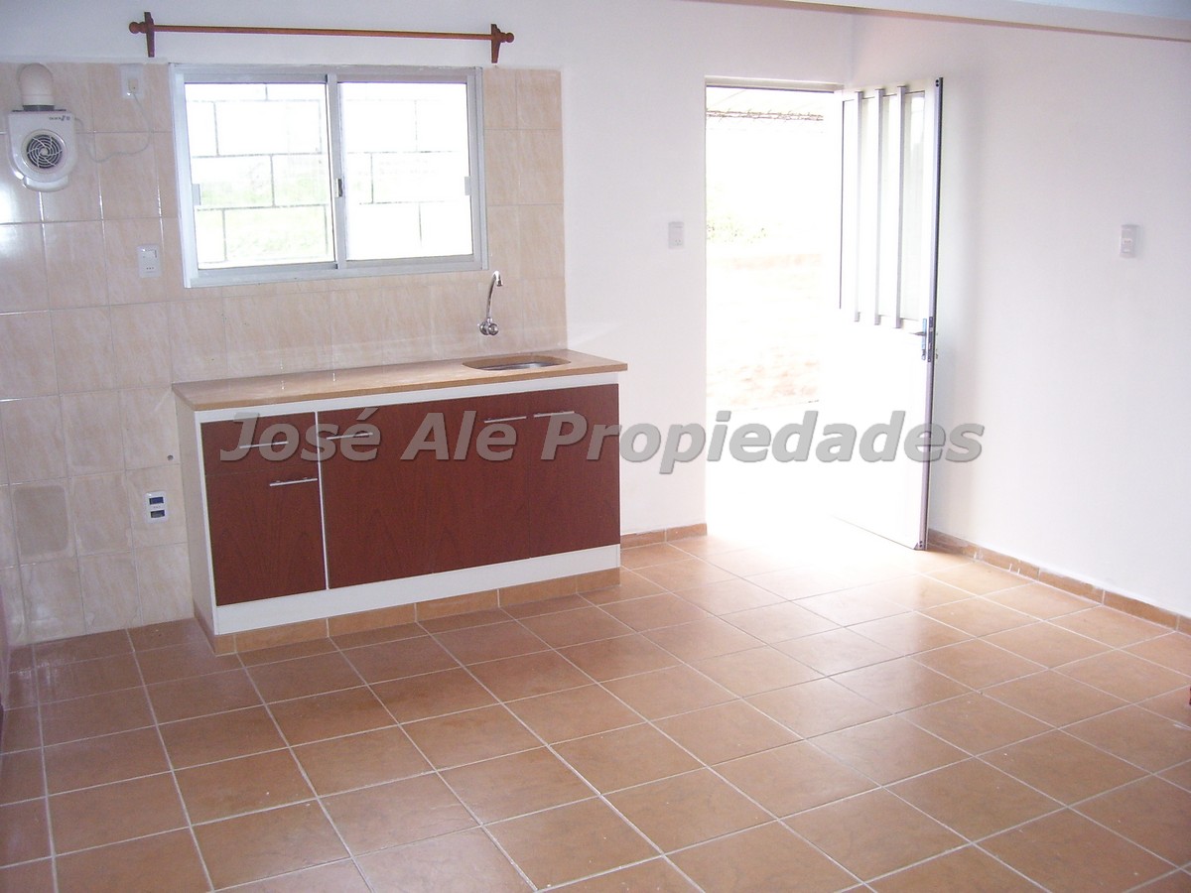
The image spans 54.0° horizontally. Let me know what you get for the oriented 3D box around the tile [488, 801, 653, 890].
[{"bbox_3d":[-0.059,0.972,2.870,0.331,0.010,0.331,-7,13,-26],"label":"tile"}]

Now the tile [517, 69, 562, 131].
[{"bbox_3d":[-0.227,-1.400,4.731,0.200,0.236,0.010,-7,13,-26],"label":"tile"}]

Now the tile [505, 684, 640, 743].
[{"bbox_3d":[-0.064,0.812,3.554,0.328,0.010,0.328,-7,13,-26],"label":"tile"}]

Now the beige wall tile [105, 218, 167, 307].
[{"bbox_3d":[-1.638,-0.656,4.159,0.200,0.300,0.010,-7,13,-26],"label":"beige wall tile"}]

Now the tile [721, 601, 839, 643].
[{"bbox_3d":[0.672,0.647,4.278,0.328,0.010,0.328,-7,13,-26],"label":"tile"}]

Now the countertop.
[{"bbox_3d":[-0.724,-0.264,4.433,1.629,0.030,0.517,-7,13,-27],"label":"countertop"}]

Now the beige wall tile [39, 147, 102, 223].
[{"bbox_3d":[-1.800,-0.924,4.002,0.200,0.300,0.010,-7,13,-26],"label":"beige wall tile"}]

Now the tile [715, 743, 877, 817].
[{"bbox_3d":[0.536,0.896,3.159,0.330,0.010,0.330,-7,13,-26],"label":"tile"}]

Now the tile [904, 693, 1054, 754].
[{"bbox_3d":[1.135,0.826,3.458,0.329,0.010,0.329,-7,13,-26],"label":"tile"}]

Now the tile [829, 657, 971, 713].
[{"bbox_3d":[0.985,0.770,3.746,0.329,0.010,0.329,-7,13,-26],"label":"tile"}]

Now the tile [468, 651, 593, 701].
[{"bbox_3d":[-0.217,0.763,3.881,0.329,0.010,0.329,-7,13,-26],"label":"tile"}]

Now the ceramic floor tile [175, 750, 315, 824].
[{"bbox_3d":[-0.952,0.918,3.159,0.330,0.010,0.330,-7,13,-26],"label":"ceramic floor tile"}]

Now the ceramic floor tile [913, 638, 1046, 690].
[{"bbox_3d":[1.265,0.723,3.881,0.330,0.009,0.330,-7,13,-26],"label":"ceramic floor tile"}]

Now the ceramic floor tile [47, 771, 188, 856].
[{"bbox_3d":[-1.228,0.942,3.003,0.327,0.010,0.327,-7,13,-25],"label":"ceramic floor tile"}]

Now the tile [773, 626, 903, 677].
[{"bbox_3d":[0.831,0.711,4.040,0.331,0.010,0.331,-7,13,-26],"label":"tile"}]

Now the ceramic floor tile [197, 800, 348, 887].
[{"bbox_3d":[-0.802,0.976,2.871,0.331,0.010,0.331,-7,13,-26],"label":"ceramic floor tile"}]

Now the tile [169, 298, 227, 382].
[{"bbox_3d":[-1.449,-0.385,4.280,0.200,0.300,0.010,-7,13,-25],"label":"tile"}]

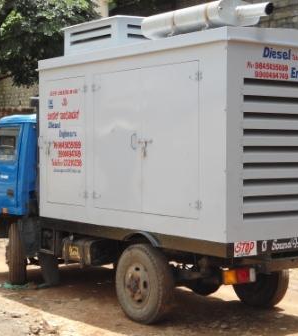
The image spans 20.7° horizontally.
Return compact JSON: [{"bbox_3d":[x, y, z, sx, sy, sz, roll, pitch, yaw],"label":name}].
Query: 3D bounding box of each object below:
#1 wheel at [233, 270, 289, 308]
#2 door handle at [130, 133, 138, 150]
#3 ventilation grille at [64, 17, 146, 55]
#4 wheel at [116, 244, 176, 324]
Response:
[{"bbox_3d":[1.167,1.102,8.752,0.200,0.769,0.769,-1,2,-36],"label":"wheel"},{"bbox_3d":[-0.151,-0.254,7.873,0.050,0.162,0.025,-1,2,-36],"label":"door handle"},{"bbox_3d":[-0.169,-1.402,9.179,1.166,0.363,1.082,-1,2,-36],"label":"ventilation grille"},{"bbox_3d":[-0.040,1.119,7.865,0.200,0.769,0.769,-1,2,-36],"label":"wheel"}]

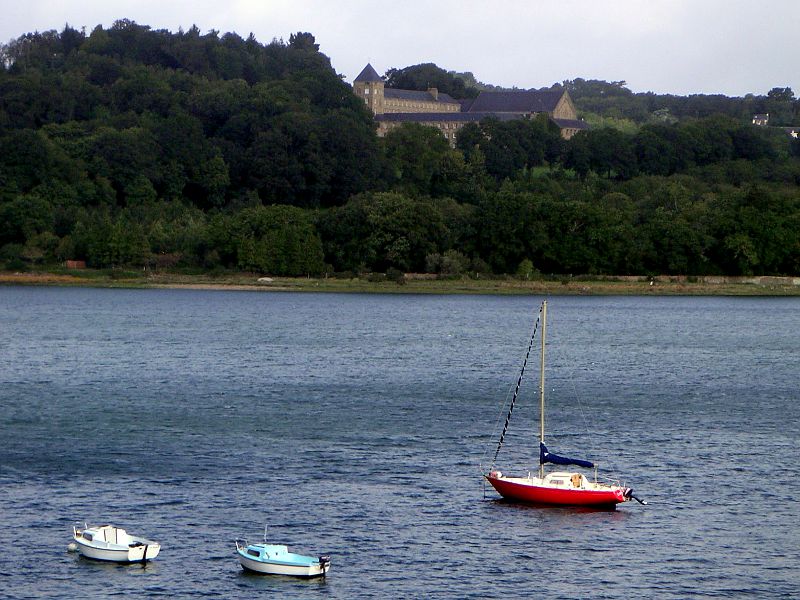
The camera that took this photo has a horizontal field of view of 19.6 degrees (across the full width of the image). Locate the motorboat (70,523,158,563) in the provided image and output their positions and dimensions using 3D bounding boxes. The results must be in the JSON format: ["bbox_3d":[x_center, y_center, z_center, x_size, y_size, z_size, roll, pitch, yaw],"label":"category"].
[{"bbox_3d":[-11.569,9.951,94.316,1.750,1.300,4.200,-1,2,-43],"label":"motorboat"}]

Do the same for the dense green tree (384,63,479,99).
[{"bbox_3d":[12.676,-85.914,930.000,38.000,20.000,26.000,0,1,0],"label":"dense green tree"}]

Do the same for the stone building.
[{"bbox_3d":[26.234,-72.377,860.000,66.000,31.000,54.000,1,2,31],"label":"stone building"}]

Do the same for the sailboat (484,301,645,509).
[{"bbox_3d":[8.270,5.117,115.786,8.300,10.250,2.450,1,2,23],"label":"sailboat"}]

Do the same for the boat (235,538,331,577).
[{"bbox_3d":[-4.612,10.123,90.737,4.200,1.200,1.650,1,2,35],"label":"boat"}]

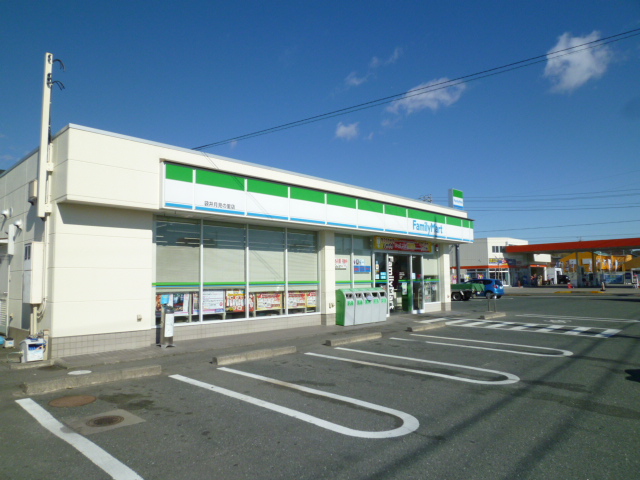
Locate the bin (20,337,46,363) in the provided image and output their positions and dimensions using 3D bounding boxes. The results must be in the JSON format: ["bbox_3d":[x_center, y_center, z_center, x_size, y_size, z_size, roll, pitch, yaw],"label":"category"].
[{"bbox_3d":[-4.946,1.892,7.667,0.330,0.390,0.280,-5,-7,44],"label":"bin"}]

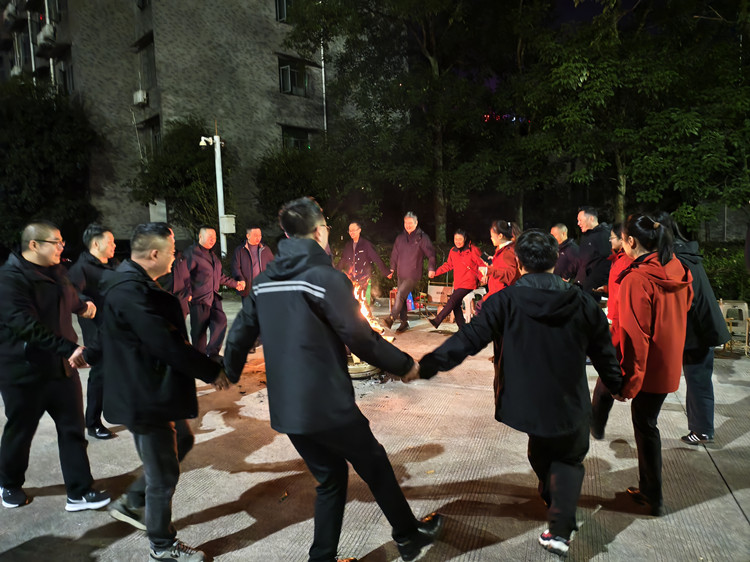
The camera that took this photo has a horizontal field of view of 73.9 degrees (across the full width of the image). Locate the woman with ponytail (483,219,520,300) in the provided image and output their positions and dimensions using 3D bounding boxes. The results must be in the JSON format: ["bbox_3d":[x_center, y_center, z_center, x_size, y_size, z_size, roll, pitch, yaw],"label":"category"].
[{"bbox_3d":[1.472,0.138,5.750,0.500,1.670,0.520,-2,6,0],"label":"woman with ponytail"}]

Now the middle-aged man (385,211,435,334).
[{"bbox_3d":[0.509,-0.097,7.150,0.680,1.710,0.520,0,6,18],"label":"middle-aged man"}]

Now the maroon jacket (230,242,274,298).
[{"bbox_3d":[-1.634,-0.177,6.700,0.620,0.700,0.360,-5,6,-25],"label":"maroon jacket"}]

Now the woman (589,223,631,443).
[{"bbox_3d":[1.803,0.337,3.600,0.430,1.570,0.480,1,7,28],"label":"woman"}]

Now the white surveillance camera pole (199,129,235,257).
[{"bbox_3d":[-4.042,-1.797,12.911,0.820,4.200,0.320,-2,6,0],"label":"white surveillance camera pole"}]

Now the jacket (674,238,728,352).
[{"bbox_3d":[2.243,0.096,3.530,0.470,0.790,0.580,2,7,32],"label":"jacket"}]

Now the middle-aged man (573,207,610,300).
[{"bbox_3d":[2.127,0.137,4.850,0.420,1.730,0.560,0,6,19],"label":"middle-aged man"}]

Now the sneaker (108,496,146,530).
[{"bbox_3d":[-1.283,1.262,2.680,0.280,0.115,0.105,26,3,-7],"label":"sneaker"}]

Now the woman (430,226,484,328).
[{"bbox_3d":[1.225,0.030,7.400,0.750,1.570,0.600,2,7,34],"label":"woman"}]

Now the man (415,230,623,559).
[{"bbox_3d":[0.727,0.522,2.560,1.030,1.620,0.550,-2,6,-4],"label":"man"}]

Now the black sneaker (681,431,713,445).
[{"bbox_3d":[2.337,1.121,3.618,0.250,0.100,0.095,-1,6,13],"label":"black sneaker"}]

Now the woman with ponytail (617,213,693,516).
[{"bbox_3d":[1.515,0.444,2.700,0.490,1.600,0.380,-6,7,-37],"label":"woman with ponytail"}]

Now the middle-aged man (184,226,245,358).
[{"bbox_3d":[-2.042,0.177,6.300,0.500,1.720,0.720,2,7,35],"label":"middle-aged man"}]

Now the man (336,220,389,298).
[{"bbox_3d":[-0.206,-0.071,7.600,0.800,1.680,0.450,-1,6,9],"label":"man"}]

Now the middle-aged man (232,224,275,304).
[{"bbox_3d":[-1.619,0.116,6.750,0.680,1.710,0.450,-5,7,-26],"label":"middle-aged man"}]

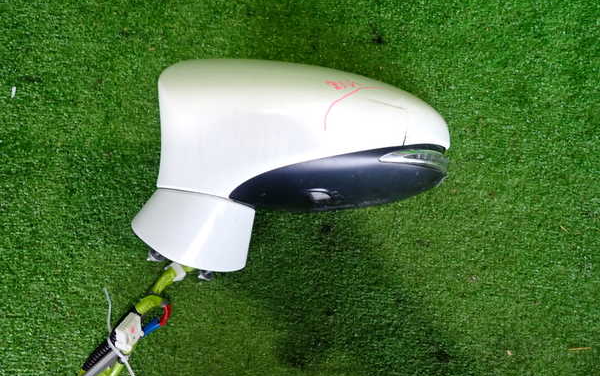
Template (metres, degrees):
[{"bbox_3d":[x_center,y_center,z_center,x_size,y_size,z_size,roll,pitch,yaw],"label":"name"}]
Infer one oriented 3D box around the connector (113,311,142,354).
[{"bbox_3d":[-0.171,0.145,0.433,0.014,0.025,0.026,13,116,8],"label":"connector"}]

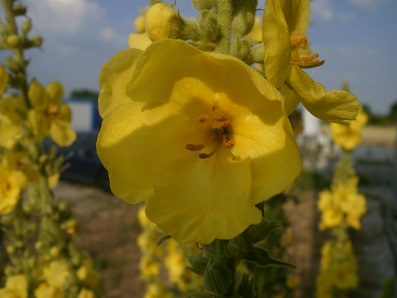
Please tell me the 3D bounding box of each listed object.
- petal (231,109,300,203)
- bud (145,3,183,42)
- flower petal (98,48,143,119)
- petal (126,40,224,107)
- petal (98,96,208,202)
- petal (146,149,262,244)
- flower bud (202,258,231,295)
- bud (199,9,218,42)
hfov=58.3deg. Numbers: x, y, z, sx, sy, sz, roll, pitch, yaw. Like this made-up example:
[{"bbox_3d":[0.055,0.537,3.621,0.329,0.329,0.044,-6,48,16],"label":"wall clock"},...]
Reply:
[{"bbox_3d":[0.017,0.002,0.093,0.015,0.024,0.009,3,-4,34],"label":"petal"},{"bbox_3d":[-0.009,-0.034,0.097,0.011,0.011,0.010,0,-4,0],"label":"bud"},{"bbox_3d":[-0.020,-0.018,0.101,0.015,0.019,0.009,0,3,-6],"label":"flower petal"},{"bbox_3d":[-0.006,-0.019,0.090,0.024,0.014,0.012,-1,27,-7],"label":"petal"},{"bbox_3d":[-0.012,0.001,0.092,0.028,0.026,0.010,-1,-3,-9],"label":"petal"},{"bbox_3d":[0.002,0.012,0.092,0.028,0.024,0.010,0,-15,5],"label":"petal"},{"bbox_3d":[0.005,0.038,0.105,0.009,0.011,0.009,0,-4,0],"label":"flower bud"},{"bbox_3d":[0.003,-0.037,0.106,0.007,0.011,0.006,0,-4,0],"label":"bud"}]

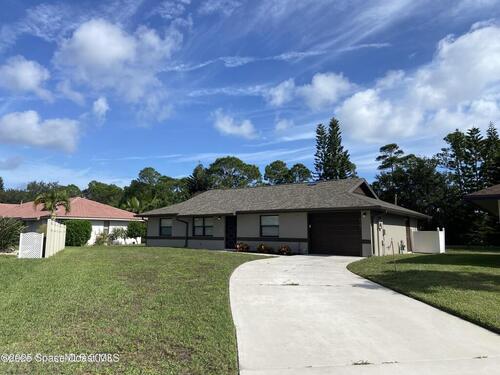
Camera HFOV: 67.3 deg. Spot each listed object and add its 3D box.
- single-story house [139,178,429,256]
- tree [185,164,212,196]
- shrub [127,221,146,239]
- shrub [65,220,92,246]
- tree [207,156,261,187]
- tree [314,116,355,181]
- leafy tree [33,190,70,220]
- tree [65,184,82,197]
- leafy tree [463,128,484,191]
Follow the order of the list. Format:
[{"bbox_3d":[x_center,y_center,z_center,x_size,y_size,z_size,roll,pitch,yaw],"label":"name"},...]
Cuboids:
[{"bbox_3d":[2.149,2.095,27.237,17.800,4.560,12.800,-4,-8,35],"label":"single-story house"},{"bbox_3d":[-5.530,1.626,40.060,3.200,8.260,3.200,0,-6,0],"label":"tree"},{"bbox_3d":[-9.931,3.867,33.000,1.845,1.933,1.845,2,-7,-17],"label":"shrub"},{"bbox_3d":[-13.889,3.736,30.500,2.356,2.112,2.238,4,-8,-24],"label":"shrub"},{"bbox_3d":[-2.002,1.290,48.144,6.600,10.690,6.200,0,-6,0],"label":"tree"},{"bbox_3d":[10.194,-1.189,44.391,5.000,14.800,4.600,0,-6,0],"label":"tree"},{"bbox_3d":[-13.162,2.153,24.913,2.500,3.930,2.500,0,-6,0],"label":"leafy tree"},{"bbox_3d":[-25.983,3.460,54.949,3.200,7.850,3.200,0,-6,0],"label":"tree"},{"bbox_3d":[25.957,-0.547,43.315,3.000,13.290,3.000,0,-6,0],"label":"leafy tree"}]

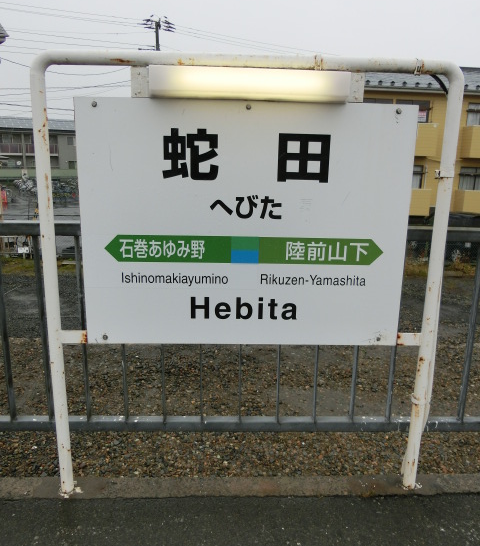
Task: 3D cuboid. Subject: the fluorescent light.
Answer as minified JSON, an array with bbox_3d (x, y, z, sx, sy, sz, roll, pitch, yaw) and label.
[{"bbox_3d":[0.035,-0.642,1.573,0.675,0.089,0.086,1,12,-2],"label":"fluorescent light"}]

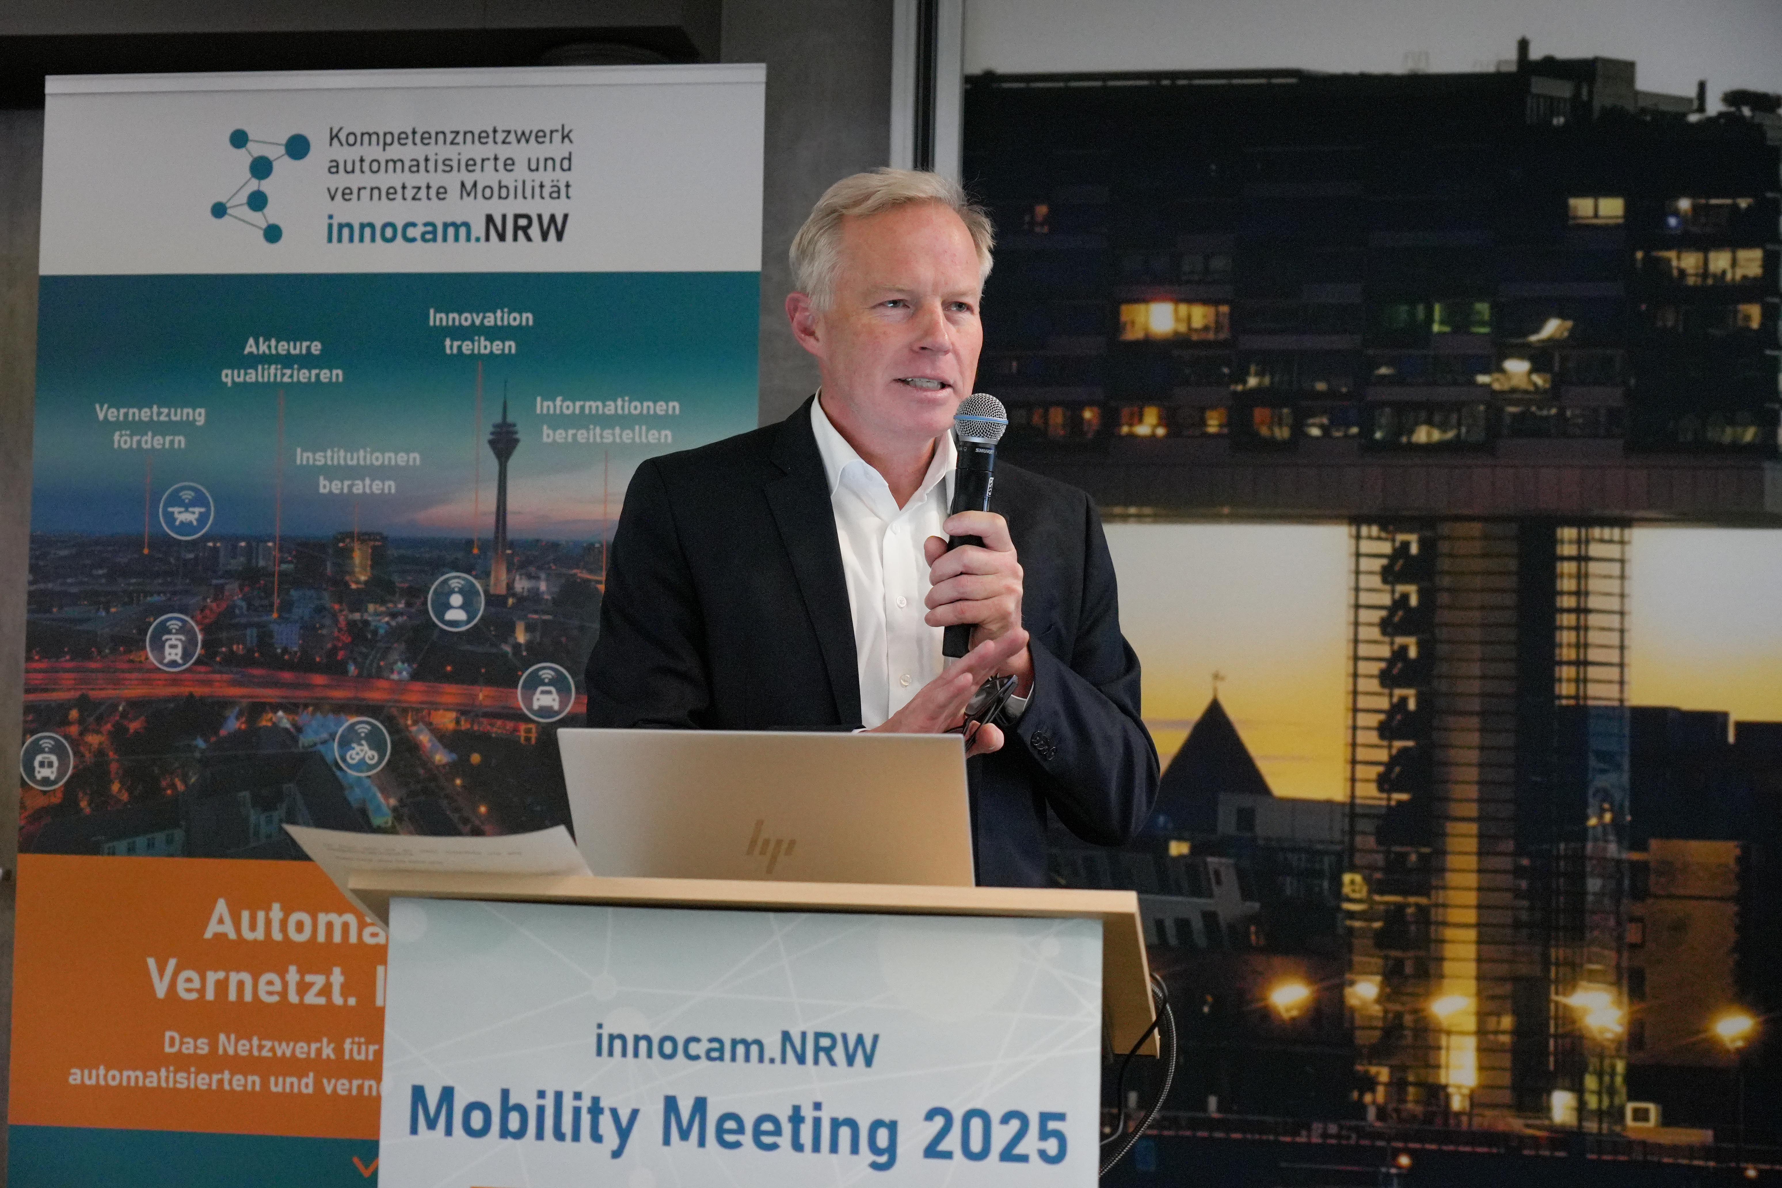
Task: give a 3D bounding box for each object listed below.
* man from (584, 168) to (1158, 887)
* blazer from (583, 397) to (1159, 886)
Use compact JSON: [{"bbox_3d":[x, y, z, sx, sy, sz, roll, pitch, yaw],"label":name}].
[{"bbox_3d":[-0.030,0.490,2.420,0.570,1.820,0.450,2,-4,-18],"label":"man"},{"bbox_3d":[-0.025,0.180,2.440,0.560,0.770,0.400,2,-4,-18],"label":"blazer"}]

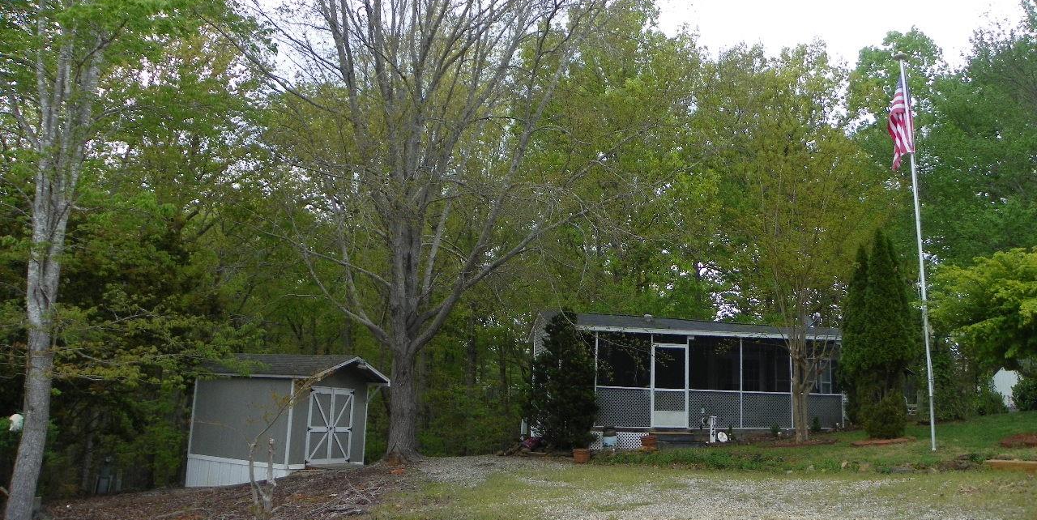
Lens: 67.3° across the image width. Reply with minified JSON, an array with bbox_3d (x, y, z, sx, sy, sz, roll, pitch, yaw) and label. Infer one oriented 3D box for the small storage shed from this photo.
[{"bbox_3d":[-6.196,4.367,20.746,4.948,3.497,2.641,-6,-13,35],"label":"small storage shed"}]

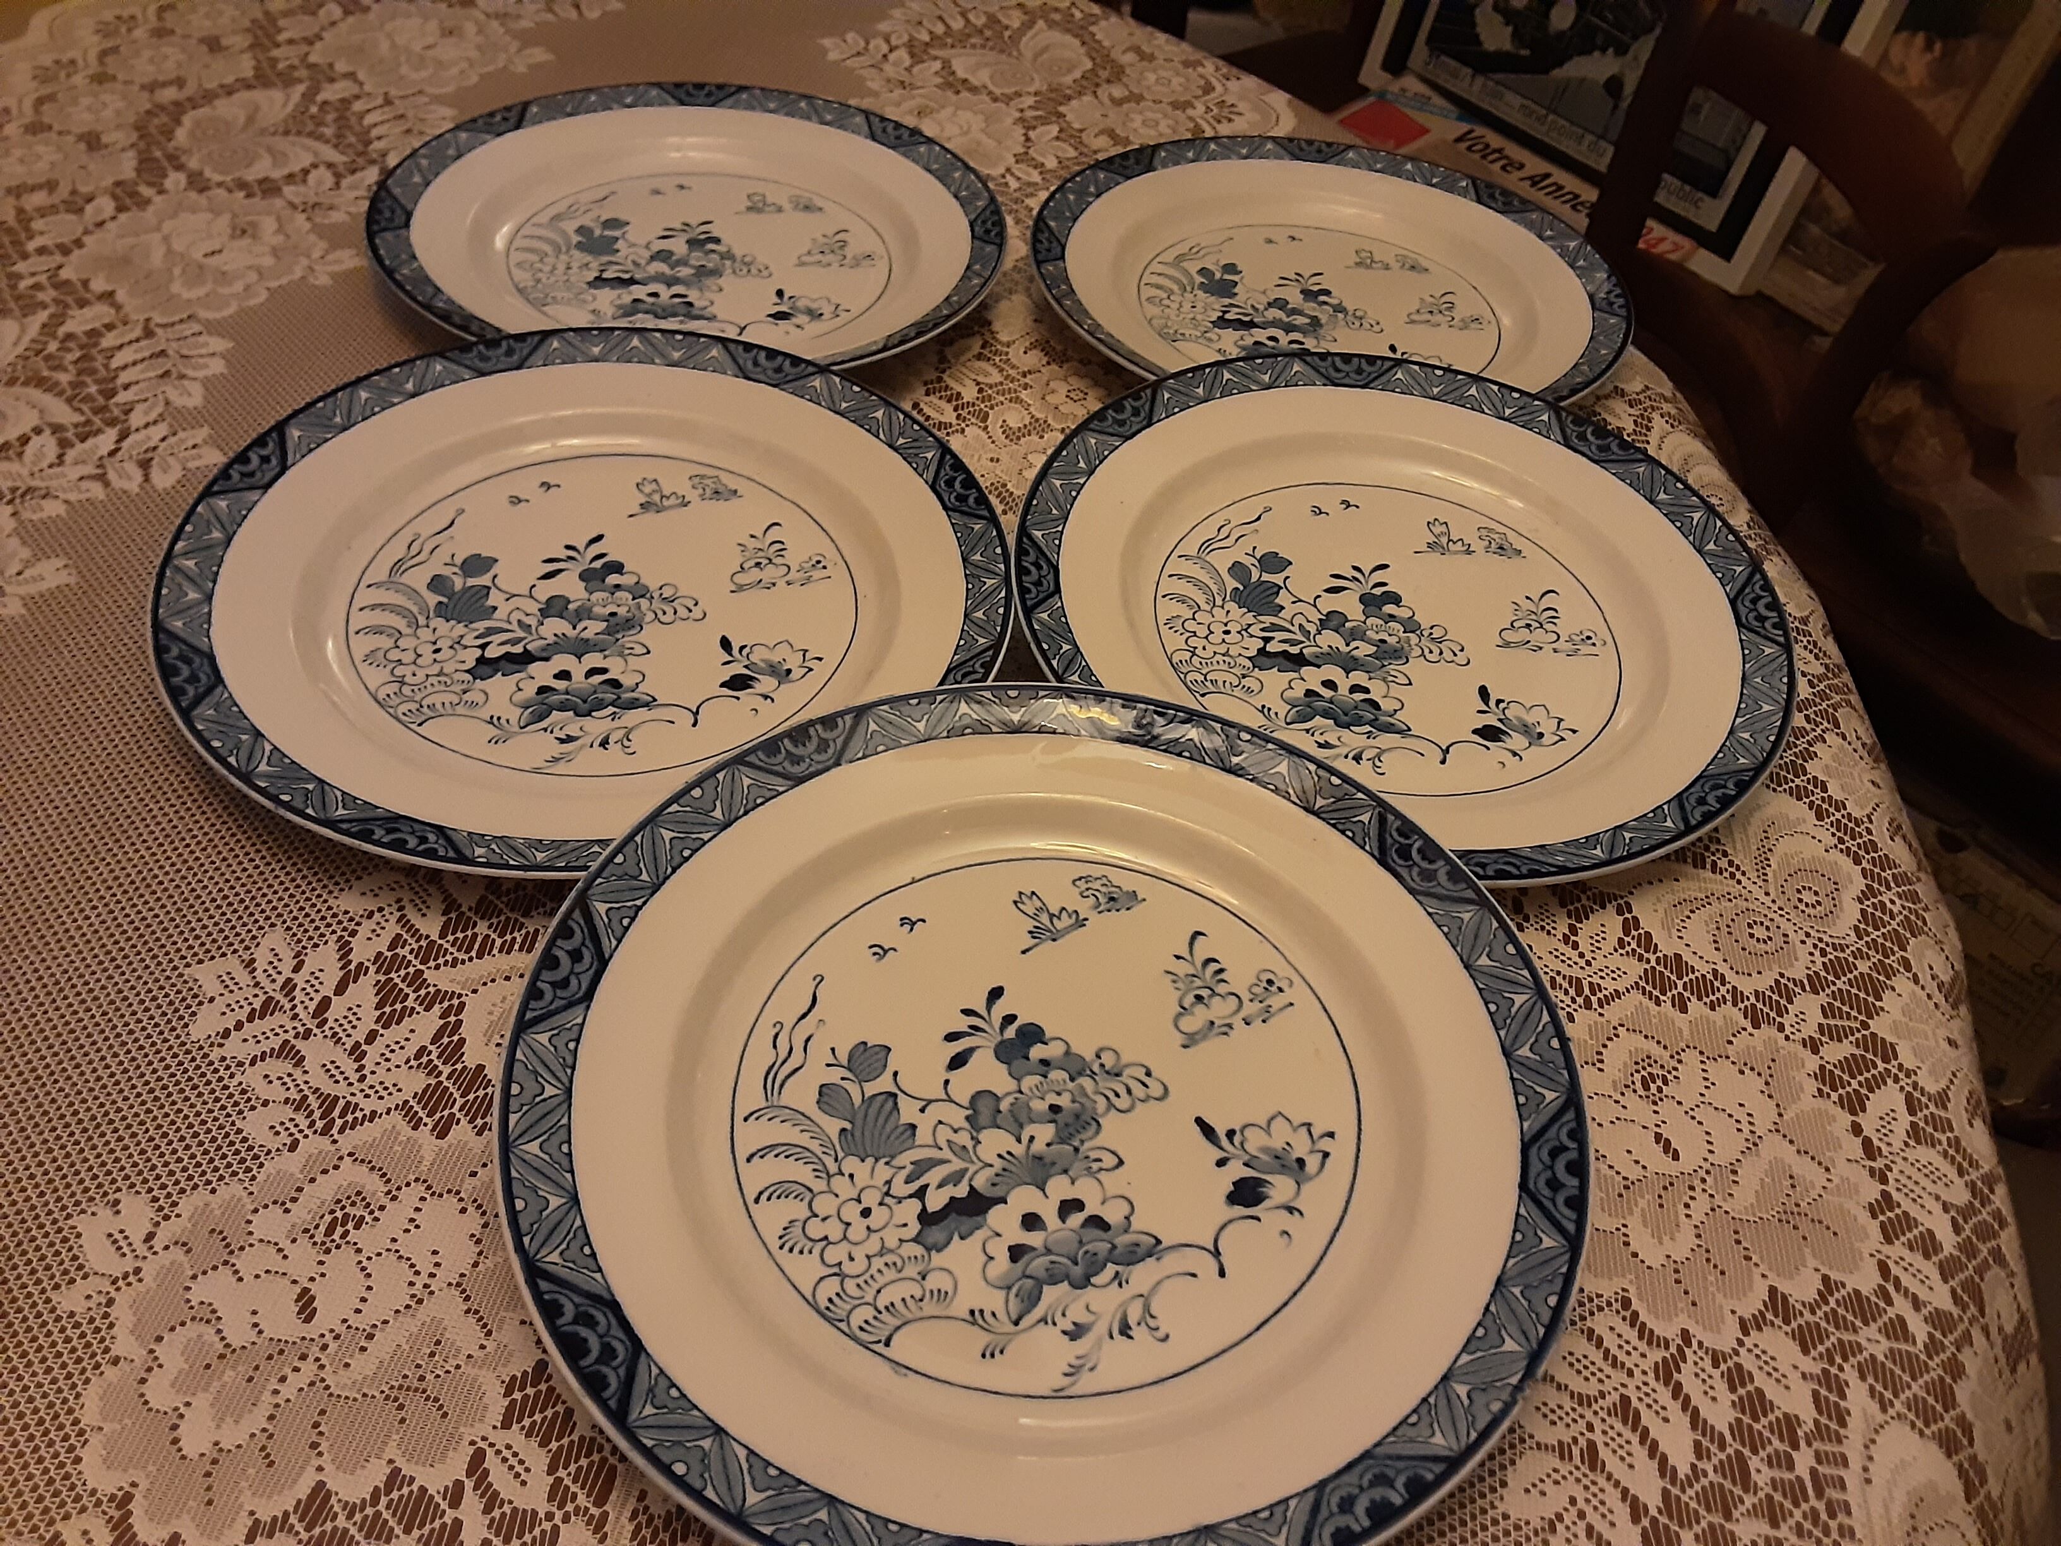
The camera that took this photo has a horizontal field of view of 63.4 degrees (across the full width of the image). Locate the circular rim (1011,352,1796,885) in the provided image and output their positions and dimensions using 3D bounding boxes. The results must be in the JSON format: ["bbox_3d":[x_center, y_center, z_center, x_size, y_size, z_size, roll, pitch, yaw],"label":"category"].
[{"bbox_3d":[0.119,-0.055,0.550,0.252,0.026,0.252,3,46,-3],"label":"circular rim"}]

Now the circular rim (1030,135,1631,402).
[{"bbox_3d":[0.124,-0.205,0.709,0.252,0.026,0.252,3,44,-3],"label":"circular rim"}]

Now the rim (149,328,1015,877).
[{"bbox_3d":[-0.132,-0.058,0.517,0.252,0.026,0.252,4,46,-4],"label":"rim"}]

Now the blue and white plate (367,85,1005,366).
[{"bbox_3d":[-0.136,-0.218,0.682,0.252,0.026,0.252,4,44,-4],"label":"blue and white plate"}]

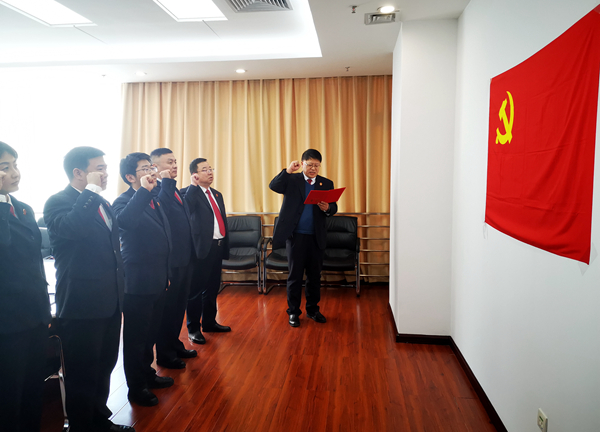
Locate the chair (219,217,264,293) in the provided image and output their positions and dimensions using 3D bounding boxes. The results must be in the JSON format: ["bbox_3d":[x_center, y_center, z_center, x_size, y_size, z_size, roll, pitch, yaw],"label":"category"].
[{"bbox_3d":[-0.758,0.504,6.330,0.568,0.960,0.600,0,5,2],"label":"chair"}]

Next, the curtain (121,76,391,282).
[{"bbox_3d":[-0.615,-0.493,6.675,3.856,2.844,0.150,0,5,7],"label":"curtain"}]

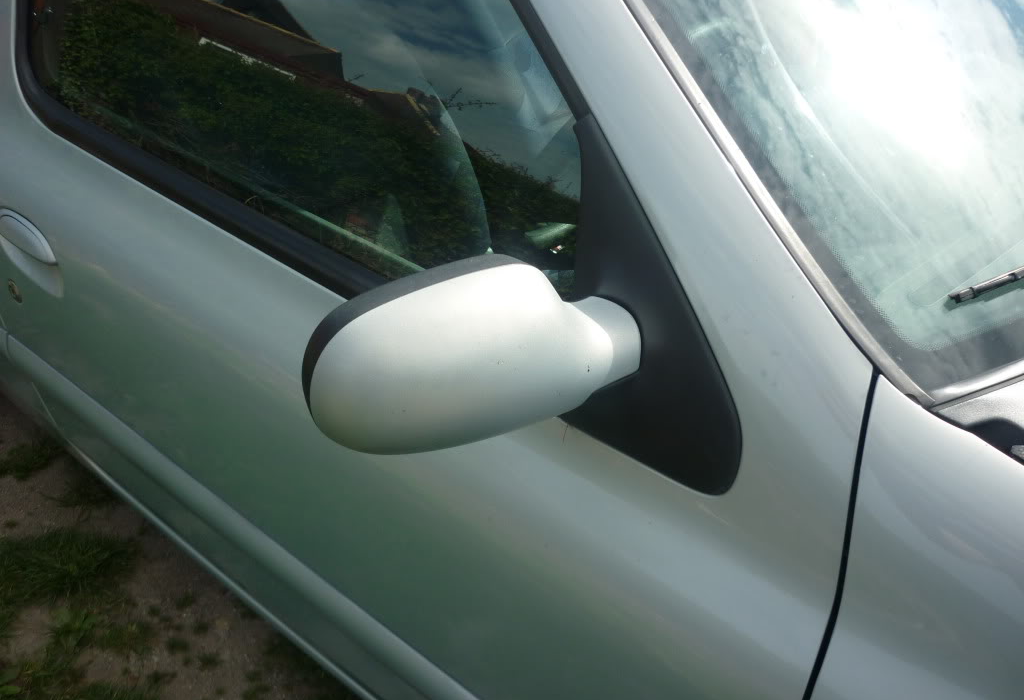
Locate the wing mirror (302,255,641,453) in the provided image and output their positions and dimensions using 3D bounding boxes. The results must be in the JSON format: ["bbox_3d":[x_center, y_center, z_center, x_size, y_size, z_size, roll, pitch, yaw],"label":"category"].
[{"bbox_3d":[-0.009,0.006,0.617,0.230,0.120,0.092,-21,39,-28],"label":"wing mirror"}]

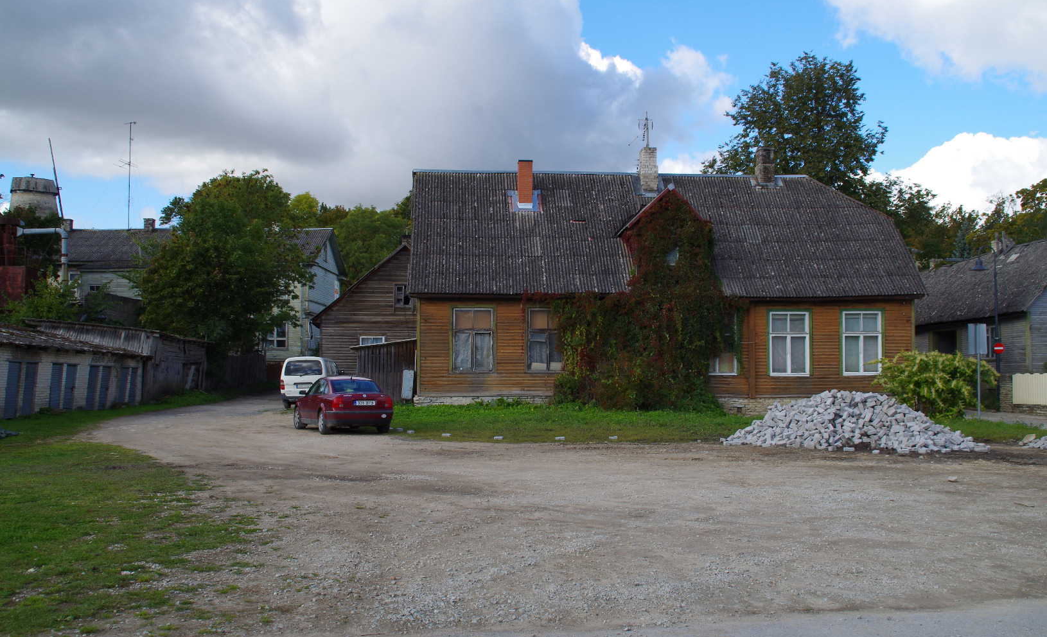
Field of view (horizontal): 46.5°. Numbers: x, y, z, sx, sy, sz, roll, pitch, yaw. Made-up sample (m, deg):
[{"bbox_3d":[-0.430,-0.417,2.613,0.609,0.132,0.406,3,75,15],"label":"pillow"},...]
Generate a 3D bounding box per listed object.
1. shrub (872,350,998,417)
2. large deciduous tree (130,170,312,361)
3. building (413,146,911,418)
[{"bbox_3d":[13.816,2.182,40.844,4.200,2.250,3.200,0,-3,-3],"label":"shrub"},{"bbox_3d":[-18.492,-2.426,75.177,11.200,13.300,10.500,0,-2,0],"label":"large deciduous tree"},{"bbox_3d":[4.650,-1.353,47.004,17.700,9.800,11.400,0,-3,-3],"label":"building"}]

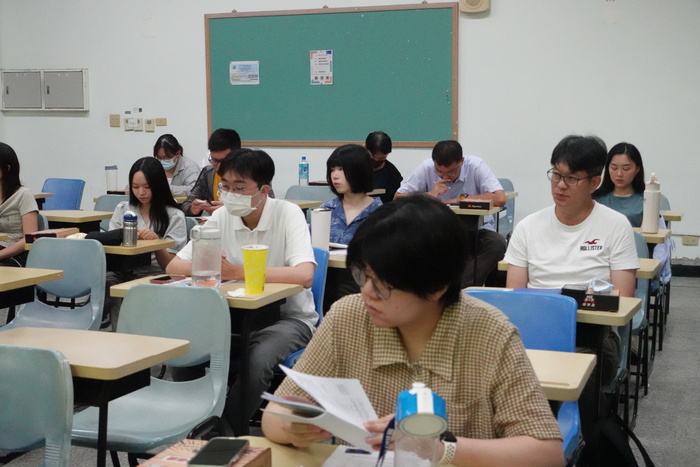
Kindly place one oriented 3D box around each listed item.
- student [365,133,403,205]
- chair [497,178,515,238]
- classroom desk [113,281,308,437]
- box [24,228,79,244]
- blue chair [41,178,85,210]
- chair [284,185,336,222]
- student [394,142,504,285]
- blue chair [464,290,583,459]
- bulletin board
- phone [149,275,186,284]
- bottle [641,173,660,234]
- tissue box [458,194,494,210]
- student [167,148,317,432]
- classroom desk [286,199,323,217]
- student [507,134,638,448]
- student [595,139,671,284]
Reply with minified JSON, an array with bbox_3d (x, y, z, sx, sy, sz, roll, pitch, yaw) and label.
[{"bbox_3d":[0.129,-0.165,7.536,0.480,1.170,0.720,2,7,22],"label":"student"},{"bbox_3d":[0.954,0.020,7.456,0.420,0.810,0.500,2,7,22],"label":"chair"},{"bbox_3d":[-0.507,0.548,3.736,0.605,0.720,0.345,3,8,23],"label":"classroom desk"},{"bbox_3d":[-1.427,0.014,4.948,0.165,0.044,0.215,1,7,13],"label":"box"},{"bbox_3d":[-2.348,0.003,7.815,0.460,0.790,0.530,4,9,31],"label":"blue chair"},{"bbox_3d":[-0.349,0.070,7.179,0.460,0.790,0.530,3,8,23],"label":"chair"},{"bbox_3d":[0.665,-0.042,6.687,0.670,1.120,0.780,3,8,23],"label":"student"},{"bbox_3d":[0.386,0.606,2.959,0.460,0.790,0.530,3,8,23],"label":"blue chair"},{"bbox_3d":[-0.203,-1.354,9.017,2.400,1.195,0.040,3,8,23],"label":"bulletin board"},{"bbox_3d":[-0.623,0.161,3.543,0.077,0.011,0.148,3,8,24],"label":"phone"},{"bbox_3d":[1.412,-0.149,4.812,0.082,0.288,0.082,2,7,22],"label":"bottle"},{"bbox_3d":[0.743,-0.168,6.023,0.185,0.045,0.130,2,7,22],"label":"tissue box"},{"bbox_3d":[-0.435,0.303,3.686,0.520,1.180,0.730,3,8,25],"label":"student"},{"bbox_3d":[-0.514,0.151,6.829,0.605,0.720,0.345,3,8,23],"label":"classroom desk"},{"bbox_3d":[0.678,0.305,3.354,0.490,1.240,0.710,2,7,18],"label":"student"},{"bbox_3d":[1.295,0.133,5.060,0.440,1.160,0.680,2,7,19],"label":"student"}]

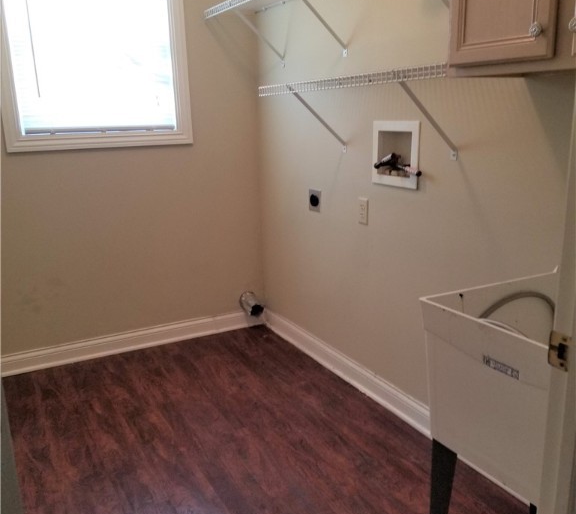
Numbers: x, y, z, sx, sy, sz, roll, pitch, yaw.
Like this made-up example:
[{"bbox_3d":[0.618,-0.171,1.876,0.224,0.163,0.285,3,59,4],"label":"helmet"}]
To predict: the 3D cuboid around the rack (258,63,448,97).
[{"bbox_3d":[0.295,-0.658,2.193,0.312,0.038,1.225,-8,16,-27],"label":"rack"}]

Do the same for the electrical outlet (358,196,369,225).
[{"bbox_3d":[0.338,-0.203,2.586,0.008,0.115,0.070,-8,16,-27],"label":"electrical outlet"}]

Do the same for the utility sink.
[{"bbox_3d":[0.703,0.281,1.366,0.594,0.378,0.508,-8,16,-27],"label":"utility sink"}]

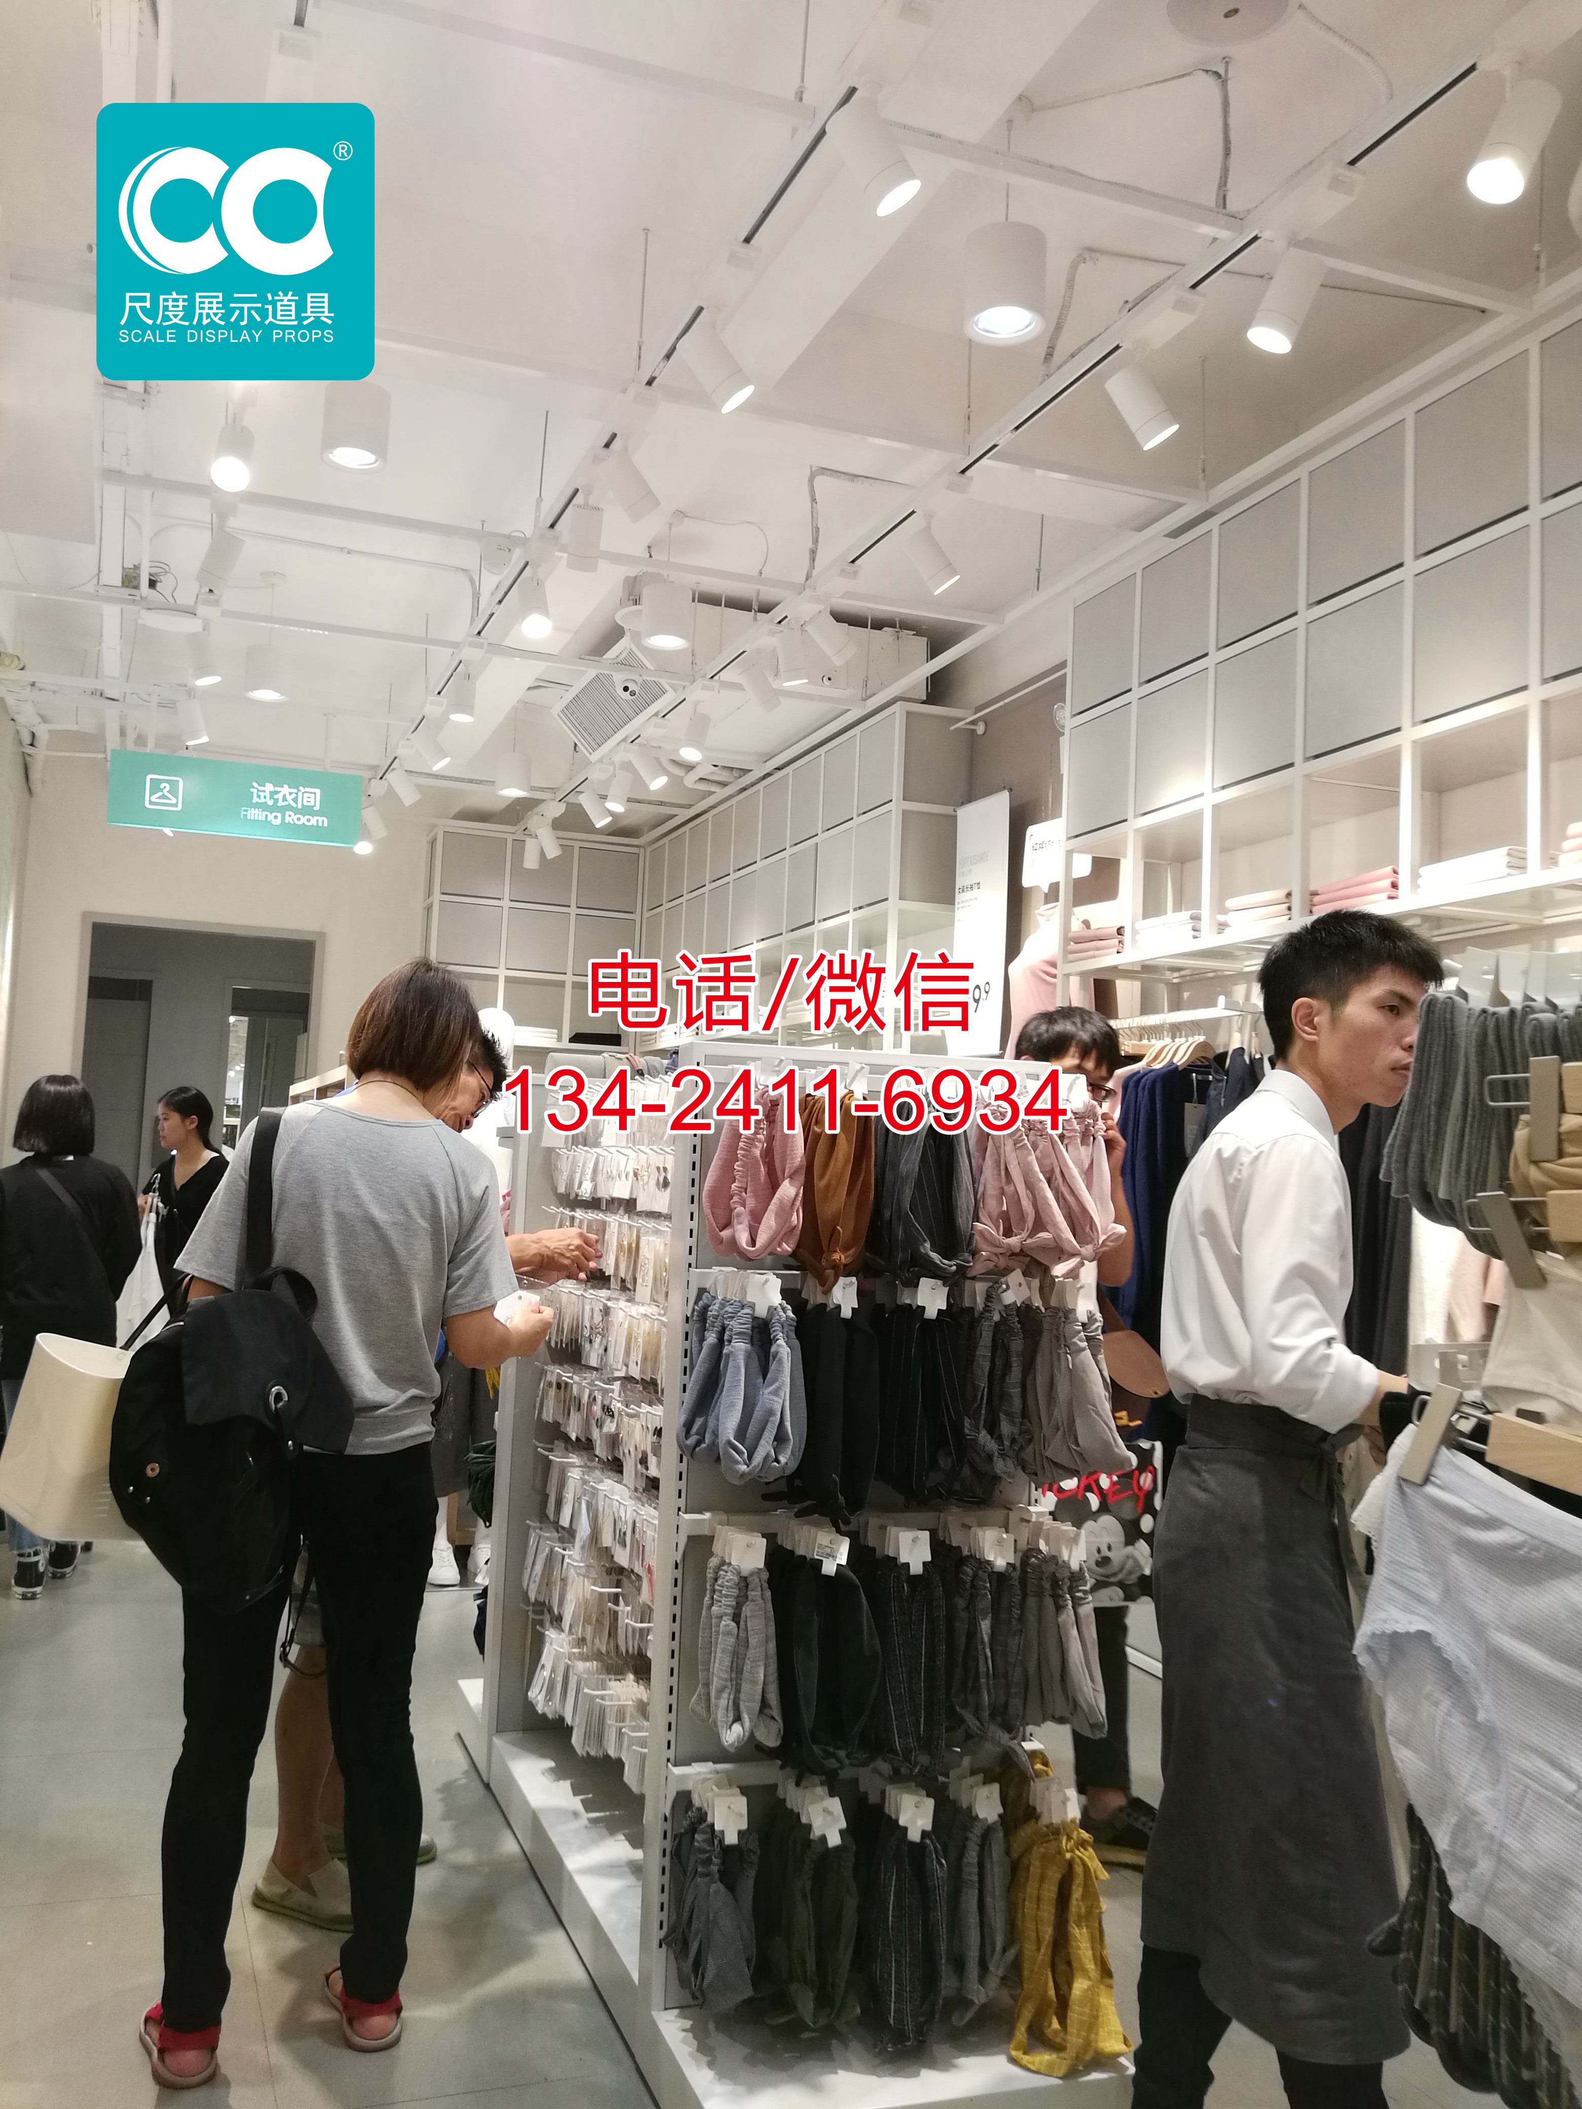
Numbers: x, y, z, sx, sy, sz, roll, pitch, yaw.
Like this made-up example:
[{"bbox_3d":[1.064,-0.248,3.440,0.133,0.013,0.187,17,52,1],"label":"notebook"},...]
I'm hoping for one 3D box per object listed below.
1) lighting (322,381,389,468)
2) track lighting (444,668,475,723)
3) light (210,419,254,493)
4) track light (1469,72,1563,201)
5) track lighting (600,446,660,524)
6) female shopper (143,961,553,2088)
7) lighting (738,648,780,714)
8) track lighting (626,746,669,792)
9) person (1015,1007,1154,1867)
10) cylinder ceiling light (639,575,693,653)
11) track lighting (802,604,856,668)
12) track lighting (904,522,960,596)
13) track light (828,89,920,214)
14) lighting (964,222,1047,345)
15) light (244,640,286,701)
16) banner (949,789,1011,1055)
[{"bbox_3d":[-0.950,-1.370,3.465,0.143,0.155,0.143,4,-4,-22],"label":"lighting"},{"bbox_3d":[-1.078,-1.171,5.223,0.077,0.140,0.077,1,-12,7],"label":"track lighting"},{"bbox_3d":[-1.201,-1.290,3.422,0.077,0.140,0.077,3,-39,-11],"label":"light"},{"bbox_3d":[1.053,-1.325,2.299,0.083,0.152,0.083,28,-9,-11],"label":"track light"},{"bbox_3d":[-0.367,-1.286,3.574,0.083,0.152,0.083,-47,22,-25],"label":"track lighting"},{"bbox_3d":[-0.700,0.686,2.597,0.540,1.670,0.460,3,-4,-8],"label":"female shopper"},{"bbox_3d":[-0.092,-1.175,5.087,0.083,0.152,0.083,-39,10,-18],"label":"lighting"},{"bbox_3d":[-0.534,-1.078,5.957,0.077,0.140,0.077,-35,-10,8],"label":"track lighting"},{"bbox_3d":[0.572,0.751,3.175,0.400,1.720,0.500,-1,-5,41],"label":"person"},{"bbox_3d":[-0.363,-1.276,4.620,0.143,0.155,0.143,4,-4,-22],"label":"cylinder ceiling light"},{"bbox_3d":[0.115,-1.178,4.473,0.140,0.077,0.077,50,-23,-16],"label":"track lighting"},{"bbox_3d":[0.346,-1.191,3.830,0.077,0.140,0.077,-31,2,-10],"label":"track lighting"},{"bbox_3d":[0.123,-1.368,2.414,0.083,0.152,0.083,-34,3,-10],"label":"track light"},{"bbox_3d":[0.383,-1.374,2.829,0.143,0.155,0.143,2,-4,0],"label":"lighting"},{"bbox_3d":[-1.743,-1.270,5.293,0.142,0.150,0.142,3,-4,-22],"label":"light"},{"bbox_3d":[0.669,-0.459,5.658,0.020,0.913,0.383,4,-4,-22],"label":"banner"}]

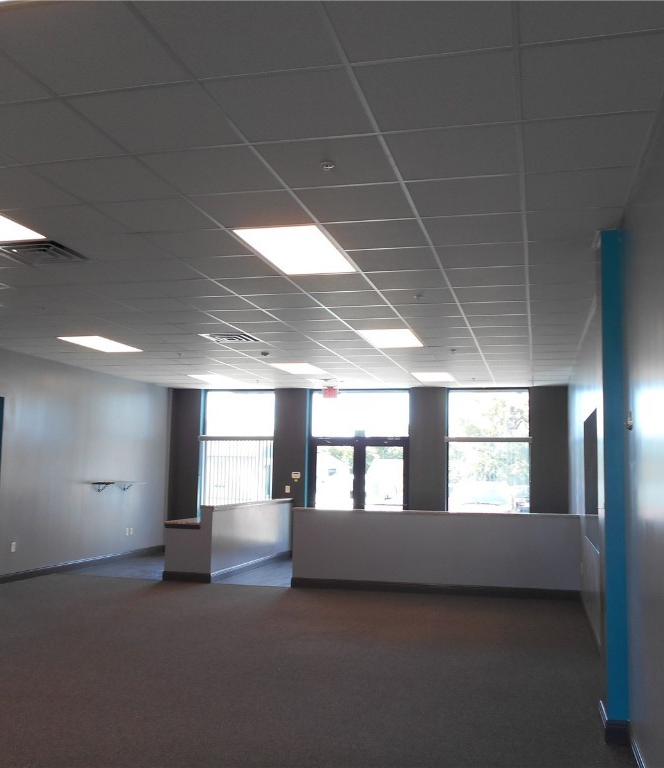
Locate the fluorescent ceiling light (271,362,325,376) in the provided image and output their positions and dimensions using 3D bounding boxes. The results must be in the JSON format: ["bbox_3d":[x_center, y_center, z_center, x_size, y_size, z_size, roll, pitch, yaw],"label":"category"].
[{"bbox_3d":[-0.450,-0.275,11.640,0.600,0.080,1.200,0,-6,15],"label":"fluorescent ceiling light"}]

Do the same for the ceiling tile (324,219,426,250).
[{"bbox_3d":[0.297,-0.961,4.947,0.600,0.020,0.595,0,-6,15],"label":"ceiling tile"}]

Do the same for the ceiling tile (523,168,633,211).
[{"bbox_3d":[1.301,-1.039,4.103,0.521,0.020,0.584,0,-6,15],"label":"ceiling tile"}]

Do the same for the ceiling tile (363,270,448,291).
[{"bbox_3d":[0.606,-0.825,6.103,0.605,0.020,0.605,0,-6,15],"label":"ceiling tile"}]

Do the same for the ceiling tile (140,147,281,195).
[{"bbox_3d":[-0.594,-1.090,3.959,0.610,0.020,0.610,0,-6,15],"label":"ceiling tile"}]

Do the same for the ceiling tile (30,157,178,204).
[{"bbox_3d":[-1.197,-1.092,4.113,0.600,0.020,0.595,0,-6,15],"label":"ceiling tile"}]

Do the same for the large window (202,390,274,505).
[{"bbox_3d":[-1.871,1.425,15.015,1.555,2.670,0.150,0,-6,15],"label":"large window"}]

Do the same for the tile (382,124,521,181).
[{"bbox_3d":[0.584,-1.095,3.646,0.610,0.020,0.610,0,-6,15],"label":"tile"}]

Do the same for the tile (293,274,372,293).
[{"bbox_3d":[0.005,-0.829,6.301,0.595,0.020,0.584,0,-6,15],"label":"tile"}]

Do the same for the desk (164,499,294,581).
[{"bbox_3d":[-1.547,2.344,11.964,0.740,1.020,3.000,0,-6,15],"label":"desk"}]

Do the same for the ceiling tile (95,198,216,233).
[{"bbox_3d":[-1.044,-1.025,4.688,0.600,0.020,0.595,0,-6,15],"label":"ceiling tile"}]

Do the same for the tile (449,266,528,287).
[{"bbox_3d":[1.208,-0.832,5.988,0.610,0.020,0.610,0,-6,15],"label":"tile"}]

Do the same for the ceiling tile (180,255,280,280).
[{"bbox_3d":[-0.741,-0.892,5.874,0.595,0.020,0.584,0,-6,15],"label":"ceiling tile"}]

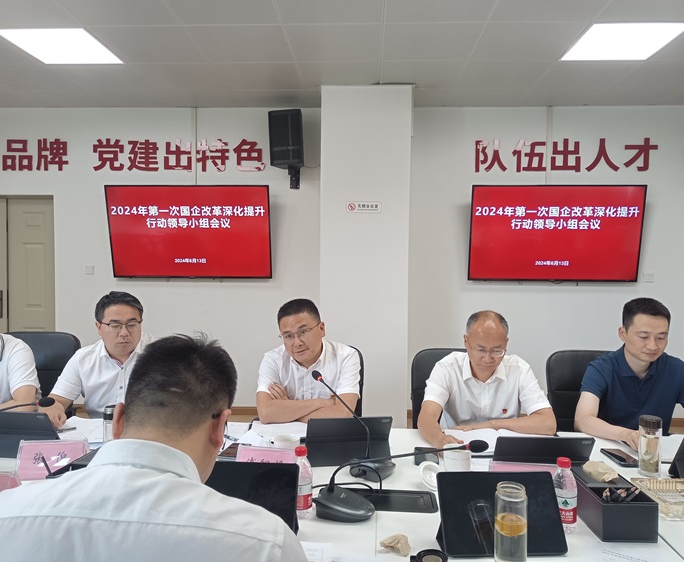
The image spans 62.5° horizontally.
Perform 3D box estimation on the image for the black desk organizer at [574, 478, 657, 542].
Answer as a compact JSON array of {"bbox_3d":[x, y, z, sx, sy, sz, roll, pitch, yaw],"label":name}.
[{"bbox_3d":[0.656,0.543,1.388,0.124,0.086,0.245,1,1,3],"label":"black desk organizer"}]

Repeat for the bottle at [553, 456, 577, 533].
[{"bbox_3d":[0.558,0.530,1.409,0.062,0.176,0.062,1,1,3],"label":"bottle"}]

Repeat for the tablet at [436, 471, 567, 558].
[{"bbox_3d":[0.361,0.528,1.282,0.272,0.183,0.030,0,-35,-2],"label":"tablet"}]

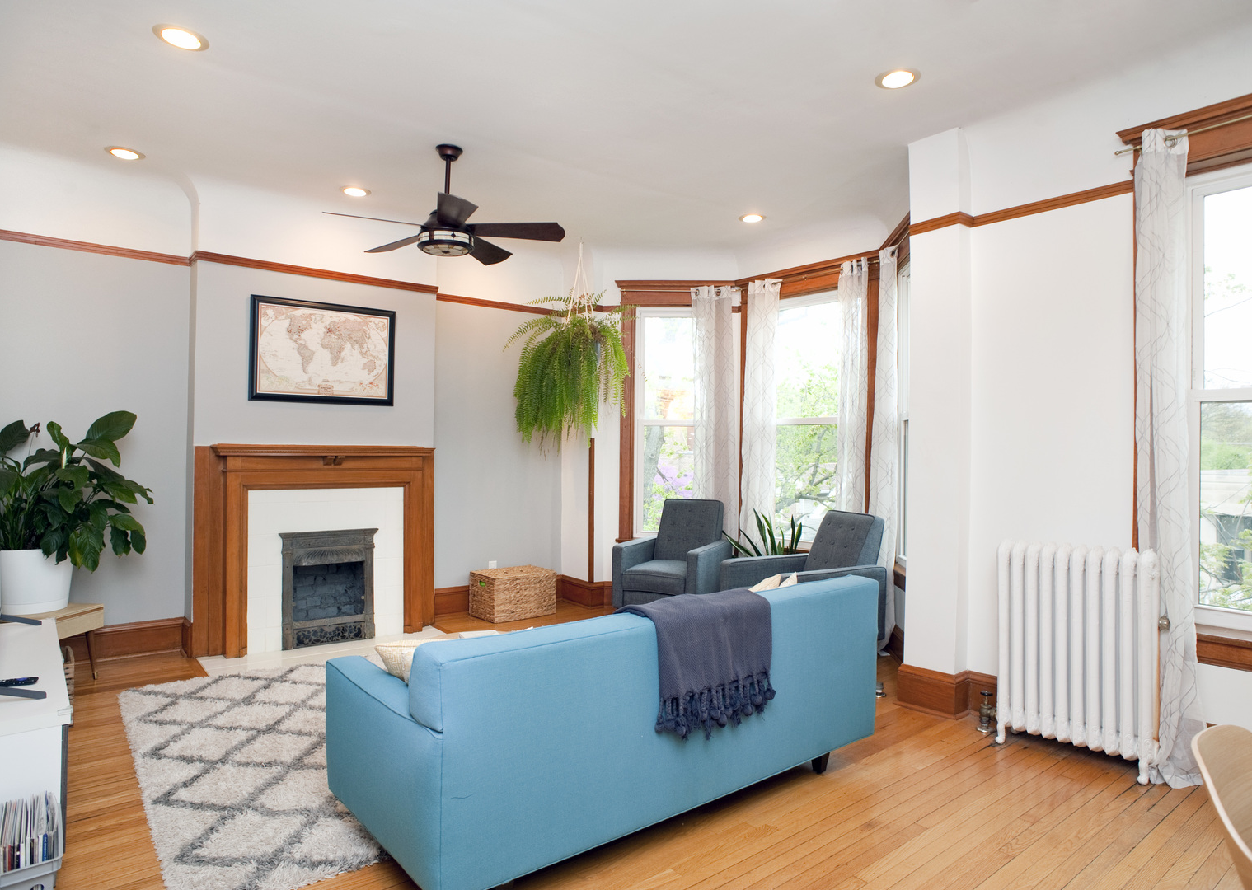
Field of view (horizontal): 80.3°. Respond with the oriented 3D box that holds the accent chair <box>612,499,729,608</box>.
[{"bbox_3d":[0.400,0.941,5.875,0.685,0.947,0.870,0,0,25],"label":"accent chair"}]

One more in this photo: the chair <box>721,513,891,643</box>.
[{"bbox_3d":[1.190,0.943,4.910,0.870,0.947,0.685,1,0,-22],"label":"chair"}]

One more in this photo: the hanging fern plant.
[{"bbox_3d":[-0.463,-0.601,5.930,0.940,1.250,0.880,1,0,0],"label":"hanging fern plant"}]

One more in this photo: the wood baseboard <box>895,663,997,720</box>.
[{"bbox_3d":[1.689,1.298,3.925,0.180,0.235,0.470,1,-1,-40],"label":"wood baseboard"}]

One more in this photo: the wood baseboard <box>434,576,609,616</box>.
[{"bbox_3d":[-0.876,1.290,6.209,1.420,0.227,0.530,1,0,-37],"label":"wood baseboard"}]

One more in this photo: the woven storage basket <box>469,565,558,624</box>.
[{"bbox_3d":[-0.932,1.230,6.137,0.590,0.345,0.370,1,-1,-42],"label":"woven storage basket"}]

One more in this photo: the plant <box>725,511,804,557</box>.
[{"bbox_3d":[1.068,0.965,5.702,0.500,0.910,0.530,1,-1,-40],"label":"plant"}]

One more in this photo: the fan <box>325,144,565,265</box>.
[{"bbox_3d":[-1.000,-1.378,4.153,1.310,0.570,1.310,1,-1,-40],"label":"fan"}]

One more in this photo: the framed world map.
[{"bbox_3d":[-2.121,-0.645,5.266,0.990,0.700,0.030,1,0,-37],"label":"framed world map"}]

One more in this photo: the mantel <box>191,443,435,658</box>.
[{"bbox_3d":[-2.087,0.688,5.193,1.610,1.390,0.220,1,0,-37],"label":"mantel"}]

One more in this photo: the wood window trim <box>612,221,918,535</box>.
[{"bbox_3d":[1.108,-0.260,5.615,0.920,2.320,2.830,1,-1,-40],"label":"wood window trim"}]

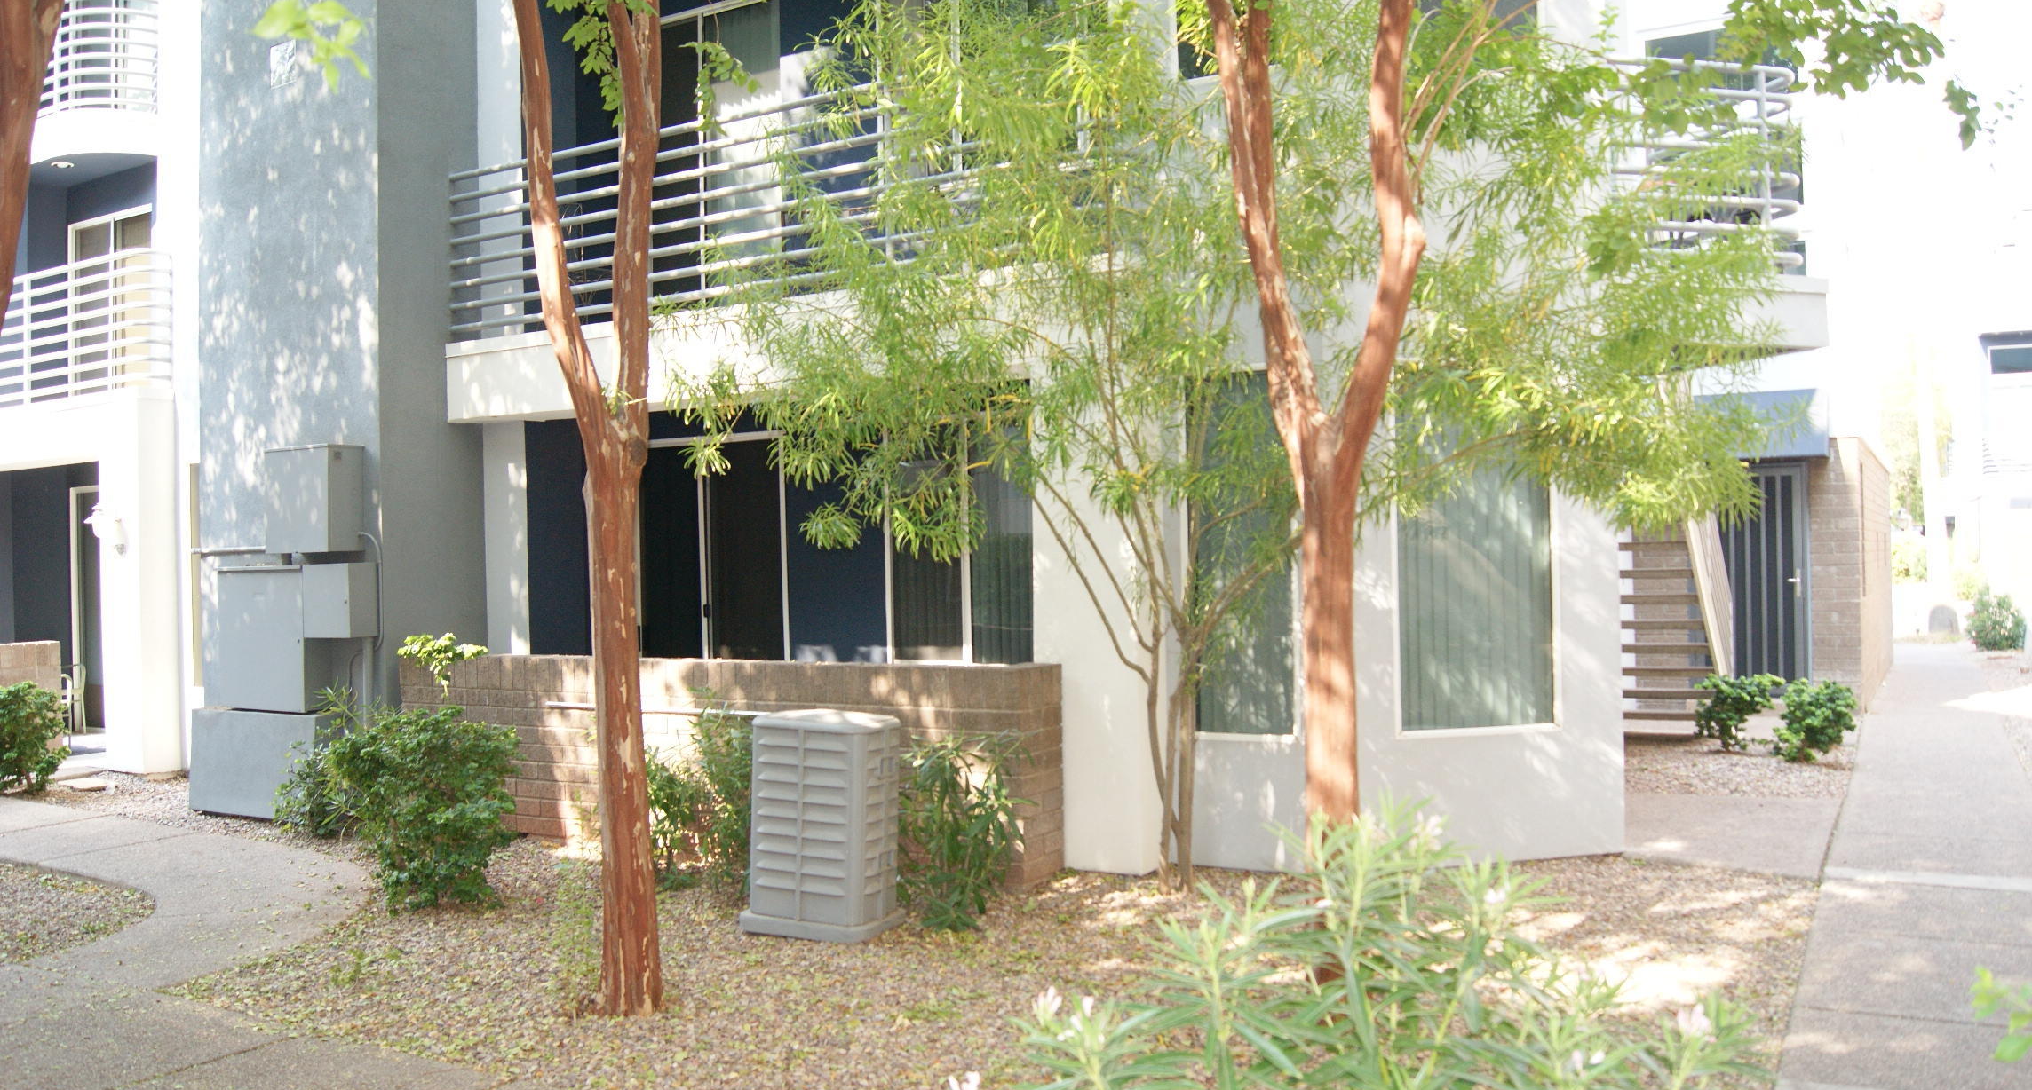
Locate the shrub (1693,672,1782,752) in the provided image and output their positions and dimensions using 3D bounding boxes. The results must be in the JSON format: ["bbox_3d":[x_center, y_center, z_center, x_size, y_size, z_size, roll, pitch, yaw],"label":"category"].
[{"bbox_3d":[5.214,1.205,11.000,0.630,0.570,0.550,-2,-1,25],"label":"shrub"}]

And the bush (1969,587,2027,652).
[{"bbox_3d":[13.095,0.974,20.300,0.780,0.860,0.800,-2,-1,33],"label":"bush"}]

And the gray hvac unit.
[{"bbox_3d":[-0.850,1.204,6.685,0.620,0.930,0.420,-1,0,26],"label":"gray hvac unit"}]

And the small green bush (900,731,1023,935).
[{"bbox_3d":[-0.256,1.213,6.550,0.560,0.800,0.580,-1,-1,-2],"label":"small green bush"}]

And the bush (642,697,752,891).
[{"bbox_3d":[-1.616,1.214,7.601,0.580,0.950,0.520,-1,0,0],"label":"bush"}]

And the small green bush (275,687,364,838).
[{"bbox_3d":[-4.237,1.314,9.351,0.620,0.880,0.600,-1,0,0],"label":"small green bush"}]

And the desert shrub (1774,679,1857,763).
[{"bbox_3d":[5.822,1.240,11.101,0.580,0.580,0.560,-1,0,0],"label":"desert shrub"}]

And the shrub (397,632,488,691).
[{"bbox_3d":[-2.730,0.552,7.250,0.420,0.280,0.340,-1,-1,-21],"label":"shrub"}]

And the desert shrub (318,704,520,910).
[{"bbox_3d":[-2.932,1.244,7.451,0.920,0.950,0.860,-1,0,0],"label":"desert shrub"}]

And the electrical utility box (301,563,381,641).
[{"bbox_3d":[-4.191,0.347,9.450,0.453,0.457,0.199,-2,-1,31],"label":"electrical utility box"}]

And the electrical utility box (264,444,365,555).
[{"bbox_3d":[-4.399,-0.276,9.550,0.639,0.647,0.245,-2,-1,31],"label":"electrical utility box"}]

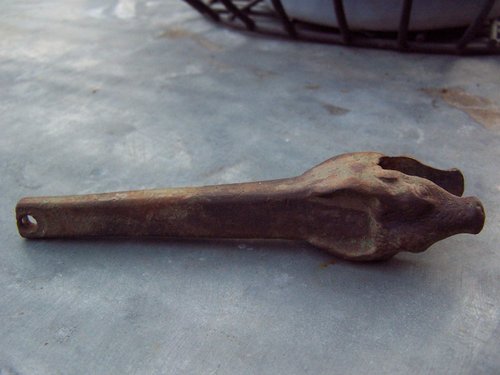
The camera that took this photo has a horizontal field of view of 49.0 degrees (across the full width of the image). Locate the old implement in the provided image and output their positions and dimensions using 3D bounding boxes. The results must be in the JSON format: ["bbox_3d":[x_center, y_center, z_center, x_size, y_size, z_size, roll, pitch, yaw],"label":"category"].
[{"bbox_3d":[-0.001,0.008,0.232,0.185,0.032,0.031,2,31,3],"label":"old implement"}]

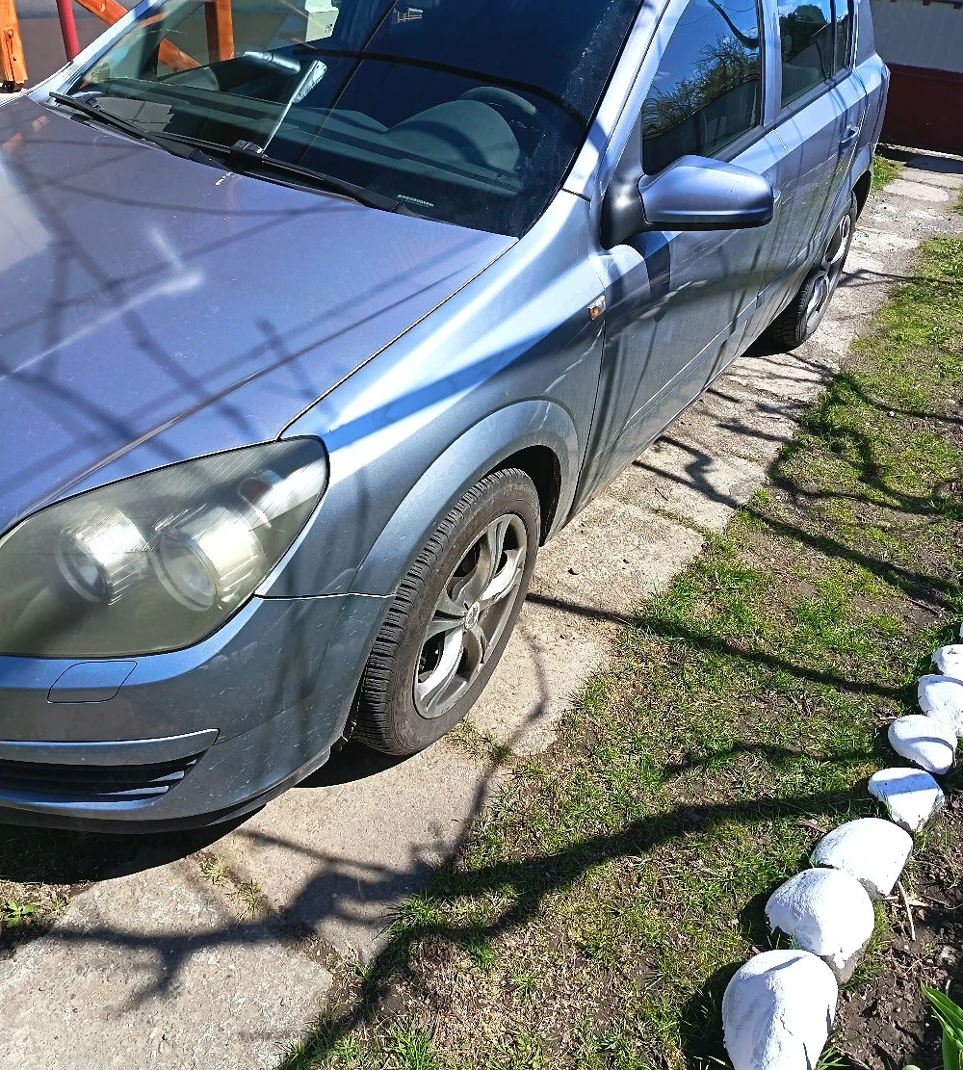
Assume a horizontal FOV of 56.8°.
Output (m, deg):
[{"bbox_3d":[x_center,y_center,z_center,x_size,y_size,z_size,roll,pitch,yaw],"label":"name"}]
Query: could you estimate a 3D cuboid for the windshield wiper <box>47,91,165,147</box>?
[{"bbox_3d":[-0.883,-0.963,2.046,0.070,0.050,0.500,-28,48,-36],"label":"windshield wiper"}]

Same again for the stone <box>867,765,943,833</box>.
[{"bbox_3d":[0.892,0.545,1.867,0.140,0.112,0.118,25,41,24],"label":"stone"}]

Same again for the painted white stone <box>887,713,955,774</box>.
[{"bbox_3d":[0.987,0.466,1.987,0.118,0.108,0.147,-21,44,-30],"label":"painted white stone"}]

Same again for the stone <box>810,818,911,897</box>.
[{"bbox_3d":[0.725,0.630,1.706,0.235,0.145,0.138,-17,42,-26],"label":"stone"}]

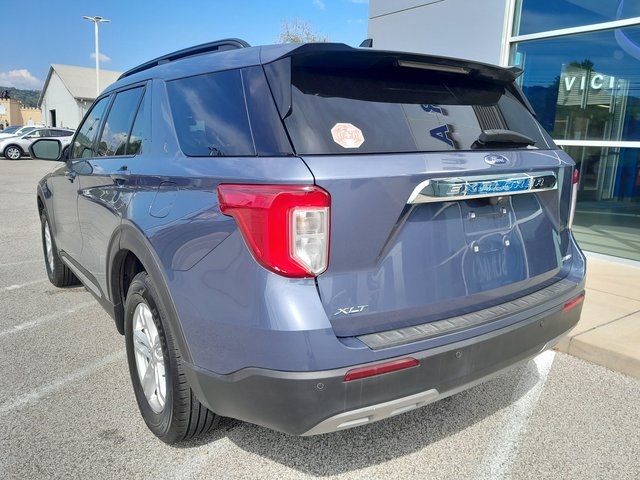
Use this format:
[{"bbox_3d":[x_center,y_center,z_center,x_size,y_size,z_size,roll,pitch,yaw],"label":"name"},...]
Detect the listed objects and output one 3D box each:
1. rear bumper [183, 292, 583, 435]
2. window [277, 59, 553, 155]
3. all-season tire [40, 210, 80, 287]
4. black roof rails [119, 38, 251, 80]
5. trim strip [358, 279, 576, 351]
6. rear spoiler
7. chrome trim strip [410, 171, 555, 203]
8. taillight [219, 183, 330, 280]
[{"bbox_3d":[0.495,0.431,2.060,1.940,0.340,0.620,-8,13,-34],"label":"rear bumper"},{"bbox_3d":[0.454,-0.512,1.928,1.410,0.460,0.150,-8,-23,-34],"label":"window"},{"bbox_3d":[-2.407,0.048,4.695,0.255,0.775,0.775,-8,13,-34],"label":"all-season tire"},{"bbox_3d":[-0.829,-0.932,2.686,0.060,0.100,2.000,-8,14,-34],"label":"black roof rails"},{"bbox_3d":[0.637,0.250,1.817,1.190,0.055,0.150,-8,13,-34],"label":"trim strip"},{"bbox_3d":[0.356,-0.615,2.050,1.370,0.270,0.360,-8,13,-34],"label":"rear spoiler"},{"bbox_3d":[0.611,-0.192,1.764,0.840,0.090,0.065,-8,13,-34],"label":"chrome trim strip"},{"bbox_3d":[-0.121,-0.035,1.440,0.295,0.250,0.200,-8,13,-34],"label":"taillight"}]

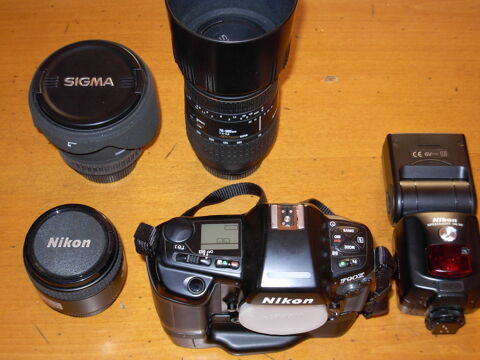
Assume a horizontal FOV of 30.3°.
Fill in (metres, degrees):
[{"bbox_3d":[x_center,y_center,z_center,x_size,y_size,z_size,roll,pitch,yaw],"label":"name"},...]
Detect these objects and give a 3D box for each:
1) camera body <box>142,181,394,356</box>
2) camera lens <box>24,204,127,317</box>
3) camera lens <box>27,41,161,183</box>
[{"bbox_3d":[0.013,0.074,0.643,0.158,0.127,0.071,0,59,0],"label":"camera body"},{"bbox_3d":[-0.128,0.061,0.692,0.073,0.057,0.073,0,59,0],"label":"camera lens"},{"bbox_3d":[-0.115,-0.051,0.730,0.099,0.105,0.099,0,59,0],"label":"camera lens"}]

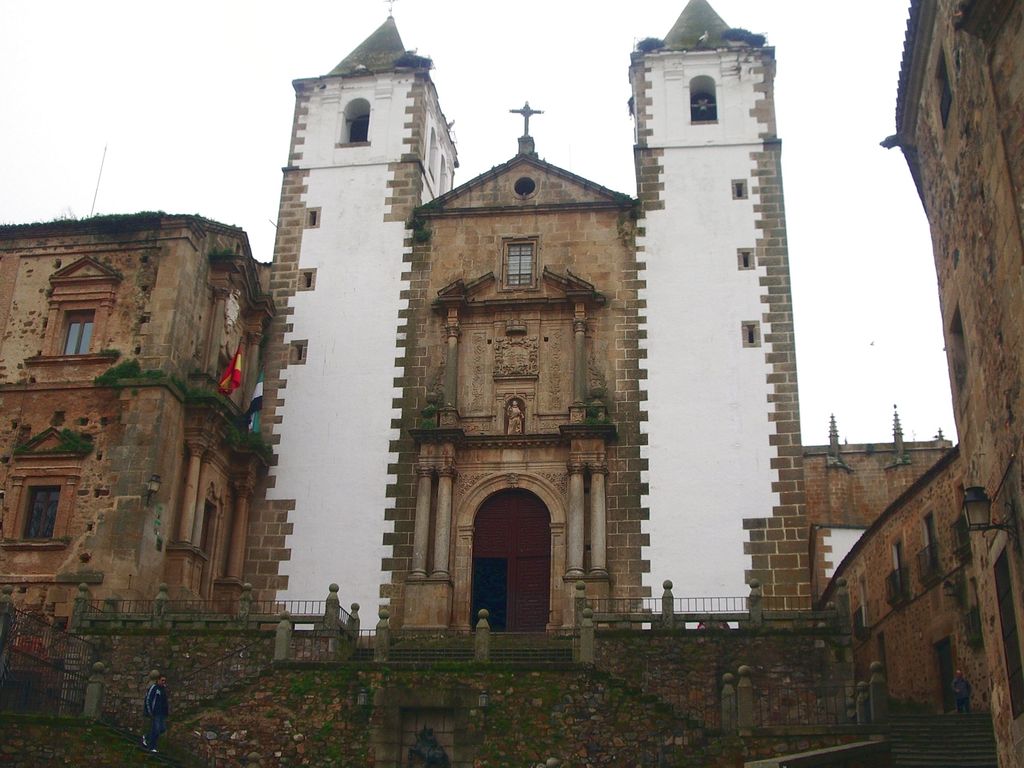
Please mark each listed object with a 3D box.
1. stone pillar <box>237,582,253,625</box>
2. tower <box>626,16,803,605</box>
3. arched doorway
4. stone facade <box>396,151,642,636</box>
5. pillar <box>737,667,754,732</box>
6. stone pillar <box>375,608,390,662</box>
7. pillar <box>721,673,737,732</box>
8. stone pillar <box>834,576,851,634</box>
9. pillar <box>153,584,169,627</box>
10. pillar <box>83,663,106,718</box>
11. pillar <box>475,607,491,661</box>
[{"bbox_3d":[-7.431,6.173,33.829,0.300,1.242,0.300,-2,-24,8],"label":"stone pillar"},{"bbox_3d":[8.529,-4.266,52.108,6.050,31.600,6.700,-2,-22,8],"label":"tower"},{"bbox_3d":[0.057,6.640,45.654,2.850,5.550,0.200,-2,-22,8],"label":"arched doorway"},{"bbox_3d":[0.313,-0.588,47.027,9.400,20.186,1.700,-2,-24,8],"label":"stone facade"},{"bbox_3d":[5.053,6.751,26.160,0.300,1.340,0.300,-2,-22,8],"label":"pillar"},{"bbox_3d":[-3.220,6.266,30.245,0.310,1.324,0.310,-2,-24,8],"label":"stone pillar"},{"bbox_3d":[5.054,7.408,28.182,0.300,1.340,0.300,-2,-22,8],"label":"pillar"},{"bbox_3d":[8.612,5.753,31.675,0.300,1.426,0.300,-2,-24,8],"label":"stone pillar"},{"bbox_3d":[-10.042,6.357,34.655,0.300,1.330,0.300,-2,-22,8],"label":"pillar"},{"bbox_3d":[-9.915,7.282,28.801,0.300,1.320,0.300,-2,-22,8],"label":"pillar"},{"bbox_3d":[-0.725,6.243,30.057,0.300,1.340,0.300,-2,-22,8],"label":"pillar"}]

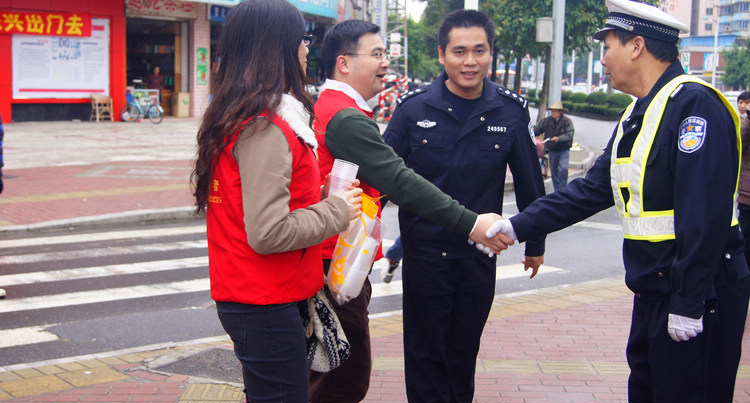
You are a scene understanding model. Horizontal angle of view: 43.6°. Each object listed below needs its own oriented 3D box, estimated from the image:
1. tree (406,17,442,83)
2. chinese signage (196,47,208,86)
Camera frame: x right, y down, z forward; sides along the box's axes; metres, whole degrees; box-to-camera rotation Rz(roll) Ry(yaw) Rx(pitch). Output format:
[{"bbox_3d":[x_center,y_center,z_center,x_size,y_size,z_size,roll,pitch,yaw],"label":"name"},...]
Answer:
[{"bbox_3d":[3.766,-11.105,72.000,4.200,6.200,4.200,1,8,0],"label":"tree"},{"bbox_3d":[-5.088,-3.977,27.600,0.380,1.120,0.040,-6,10,-42],"label":"chinese signage"}]

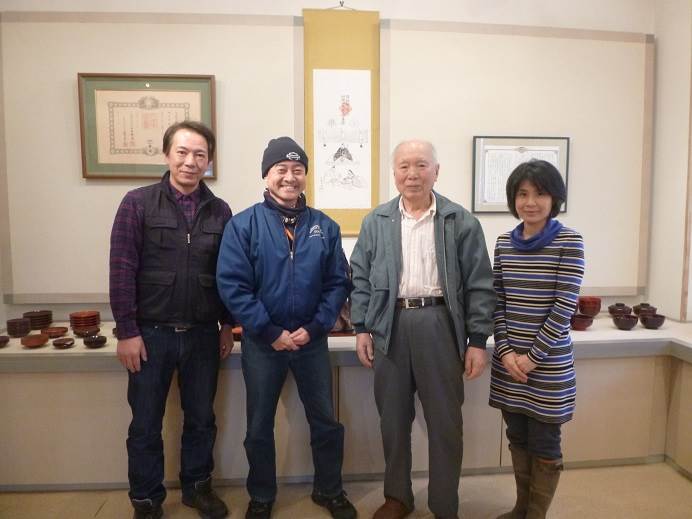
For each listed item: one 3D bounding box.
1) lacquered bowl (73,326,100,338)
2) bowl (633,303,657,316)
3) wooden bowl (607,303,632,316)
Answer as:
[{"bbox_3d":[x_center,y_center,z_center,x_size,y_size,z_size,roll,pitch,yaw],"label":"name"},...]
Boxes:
[{"bbox_3d":[-1.351,0.387,2.610,0.128,0.042,0.128,0,5,-5],"label":"lacquered bowl"},{"bbox_3d":[1.777,0.318,2.968,0.124,0.108,0.124,0,5,0],"label":"bowl"},{"bbox_3d":[1.617,0.318,2.946,0.124,0.108,0.124,0,5,0],"label":"wooden bowl"}]

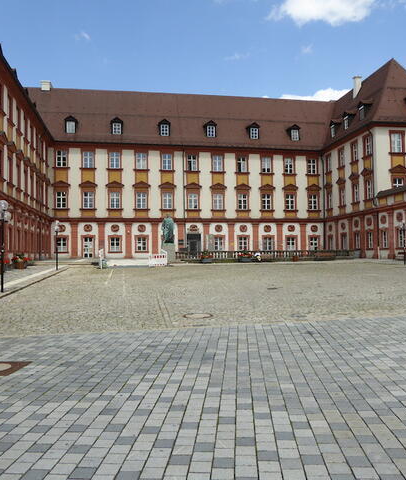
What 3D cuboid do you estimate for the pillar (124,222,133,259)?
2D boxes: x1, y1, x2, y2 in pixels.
[{"bbox_3d":[-9.199,0.086,57.069,0.920,4.500,0.300,0,-2,-10],"label":"pillar"}]

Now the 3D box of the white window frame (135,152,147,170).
[{"bbox_3d":[-7.653,-9.840,58.083,1.250,2.100,0.180,0,-2,-10],"label":"white window frame"}]

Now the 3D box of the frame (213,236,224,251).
[{"bbox_3d":[1.991,0.516,55.440,1.191,1.704,0.150,0,-2,-10],"label":"frame"}]

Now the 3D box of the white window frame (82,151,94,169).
[{"bbox_3d":[-13.323,-9.293,54.095,1.287,1.907,0.150,0,-2,-10],"label":"white window frame"}]

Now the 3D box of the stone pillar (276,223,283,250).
[{"bbox_3d":[9.609,-0.096,57.489,0.897,4.169,0.400,0,-2,-10],"label":"stone pillar"}]

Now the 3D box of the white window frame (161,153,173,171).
[{"bbox_3d":[-4.193,-9.215,54.674,1.261,1.950,0.150,0,-2,-10],"label":"white window frame"}]

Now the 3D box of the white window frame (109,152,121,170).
[{"bbox_3d":[-10.804,-9.783,56.877,1.340,2.030,0.200,0,-2,-10],"label":"white window frame"}]

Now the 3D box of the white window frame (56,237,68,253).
[{"bbox_3d":[-16.213,0.564,53.263,1.222,1.706,0.150,0,-2,-10],"label":"white window frame"}]

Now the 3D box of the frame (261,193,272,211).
[{"bbox_3d":[7.849,-4.626,56.643,1.193,1.875,0.150,0,-2,-10],"label":"frame"}]

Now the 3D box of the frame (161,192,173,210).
[{"bbox_3d":[-4.437,-4.879,58.421,1.250,2.060,0.180,0,-2,-10],"label":"frame"}]

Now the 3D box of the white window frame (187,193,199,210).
[{"bbox_3d":[-1.237,-4.886,58.964,1.250,2.060,0.180,0,-2,-10],"label":"white window frame"}]

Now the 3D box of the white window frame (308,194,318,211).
[{"bbox_3d":[14.690,-5.034,61.556,1.340,2.030,0.200,0,-2,-10],"label":"white window frame"}]

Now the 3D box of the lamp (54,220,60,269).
[{"bbox_3d":[-9.789,0.371,31.087,0.420,3.340,0.500,0,-2,-17],"label":"lamp"}]

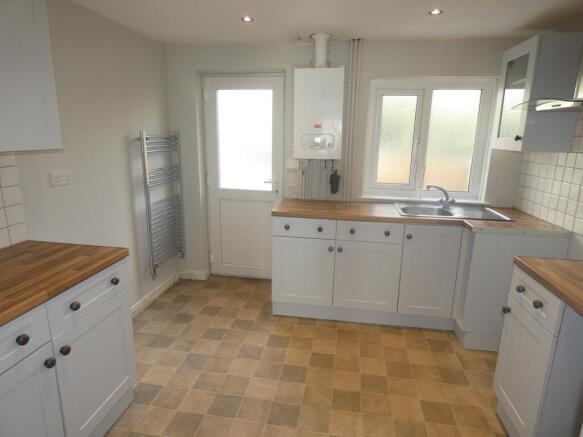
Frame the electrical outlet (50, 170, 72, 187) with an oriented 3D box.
[{"bbox_3d":[-1.347,-0.232,1.984,0.018,0.086,0.148,3,13,7],"label":"electrical outlet"}]

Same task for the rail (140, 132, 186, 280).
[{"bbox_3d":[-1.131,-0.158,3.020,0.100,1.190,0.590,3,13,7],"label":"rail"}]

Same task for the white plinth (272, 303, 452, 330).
[{"bbox_3d":[0.573,0.791,2.757,1.455,0.132,0.020,3,13,7],"label":"white plinth"}]

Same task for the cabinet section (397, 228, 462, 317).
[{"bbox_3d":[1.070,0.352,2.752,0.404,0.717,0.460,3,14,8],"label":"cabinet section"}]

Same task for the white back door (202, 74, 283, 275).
[{"bbox_3d":[-0.472,-0.359,3.415,0.795,2.040,0.065,3,13,7],"label":"white back door"}]

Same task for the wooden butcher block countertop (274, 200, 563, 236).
[{"bbox_3d":[0.865,-0.029,2.656,2.000,0.040,0.830,3,13,7],"label":"wooden butcher block countertop"}]

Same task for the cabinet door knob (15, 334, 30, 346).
[{"bbox_3d":[-0.886,0.402,1.110,0.027,0.032,0.032,3,13,7],"label":"cabinet door knob"}]

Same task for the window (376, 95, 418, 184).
[{"bbox_3d":[0.970,-0.711,3.102,0.305,0.790,0.035,3,13,7],"label":"window"}]

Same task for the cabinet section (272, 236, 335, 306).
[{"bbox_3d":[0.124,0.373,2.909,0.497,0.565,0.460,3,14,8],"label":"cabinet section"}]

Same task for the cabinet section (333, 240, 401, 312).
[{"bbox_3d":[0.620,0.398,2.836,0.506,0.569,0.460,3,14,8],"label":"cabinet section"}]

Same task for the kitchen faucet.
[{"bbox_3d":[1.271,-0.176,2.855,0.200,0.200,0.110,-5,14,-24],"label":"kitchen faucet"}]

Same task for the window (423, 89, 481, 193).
[{"bbox_3d":[1.444,-0.688,3.041,0.410,0.890,0.035,3,13,7],"label":"window"}]

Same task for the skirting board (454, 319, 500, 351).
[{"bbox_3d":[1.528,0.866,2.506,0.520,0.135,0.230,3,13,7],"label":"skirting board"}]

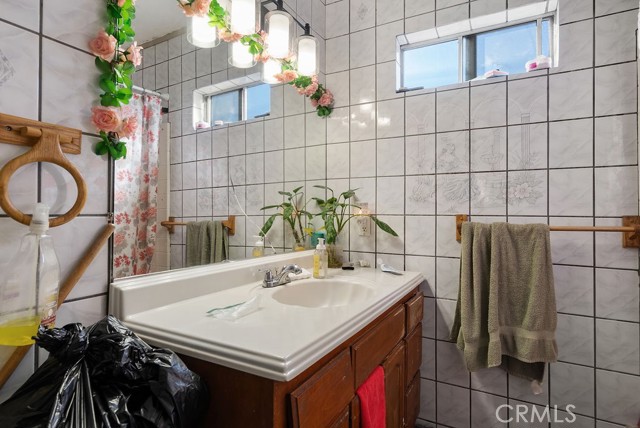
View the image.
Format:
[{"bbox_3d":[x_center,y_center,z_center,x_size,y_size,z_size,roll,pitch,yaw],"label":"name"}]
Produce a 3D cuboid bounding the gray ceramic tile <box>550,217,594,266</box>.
[{"bbox_3d":[1.075,0.116,1.373,0.152,0.204,0.010,0,-1,27],"label":"gray ceramic tile"}]

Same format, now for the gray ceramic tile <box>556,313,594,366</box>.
[{"bbox_3d":[1.044,0.515,1.334,0.150,0.201,0.010,0,-1,27],"label":"gray ceramic tile"}]

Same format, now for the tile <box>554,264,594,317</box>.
[{"bbox_3d":[1.074,0.323,1.371,0.152,0.204,0.010,0,-1,27],"label":"tile"}]

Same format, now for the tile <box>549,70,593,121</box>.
[{"bbox_3d":[1.079,-0.509,1.379,0.152,0.204,0.010,0,-1,27],"label":"tile"}]

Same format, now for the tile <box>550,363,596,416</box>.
[{"bbox_3d":[1.069,0.740,1.365,0.152,0.204,0.010,0,0,29],"label":"tile"}]

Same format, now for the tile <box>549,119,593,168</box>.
[{"bbox_3d":[1.078,-0.301,1.377,0.152,0.204,0.010,0,-1,27],"label":"tile"}]

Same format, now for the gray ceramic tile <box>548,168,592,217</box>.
[{"bbox_3d":[1.070,-0.093,1.365,0.152,0.204,0.010,0,0,29],"label":"gray ceramic tile"}]

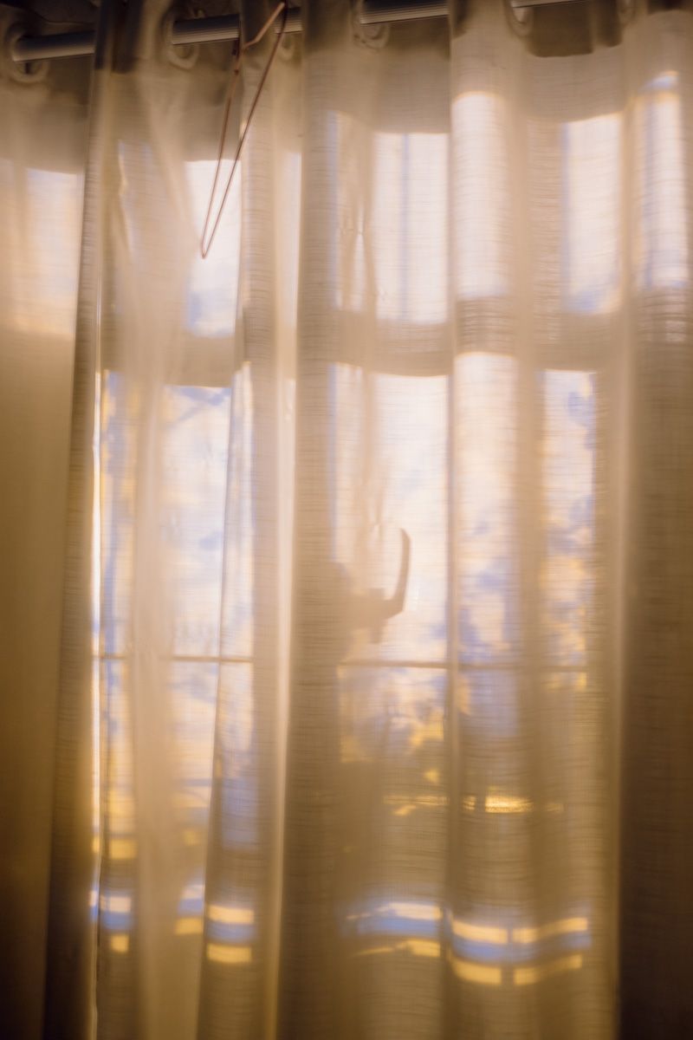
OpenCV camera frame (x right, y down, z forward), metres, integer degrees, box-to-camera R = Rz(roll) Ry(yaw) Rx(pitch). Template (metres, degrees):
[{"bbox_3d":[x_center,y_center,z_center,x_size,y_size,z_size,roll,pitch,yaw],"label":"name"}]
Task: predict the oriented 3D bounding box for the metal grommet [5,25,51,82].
[{"bbox_3d":[-0.349,-0.508,1.670,0.010,0.062,0.062,-1,-6,30],"label":"metal grommet"}]

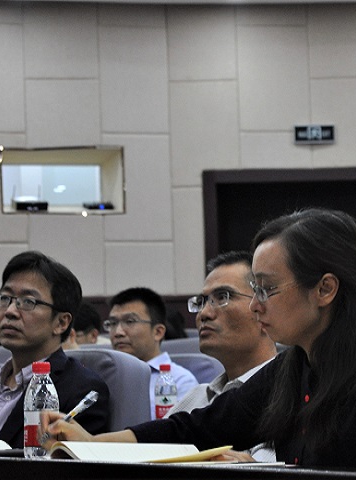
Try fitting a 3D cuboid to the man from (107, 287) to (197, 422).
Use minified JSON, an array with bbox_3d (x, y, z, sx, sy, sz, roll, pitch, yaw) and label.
[{"bbox_3d":[-0.200,0.760,5.380,0.520,1.200,0.750,-5,-5,40],"label":"man"}]

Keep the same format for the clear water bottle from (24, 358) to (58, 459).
[{"bbox_3d":[-0.237,0.301,2.850,0.061,0.178,0.061,-2,-4,0],"label":"clear water bottle"}]

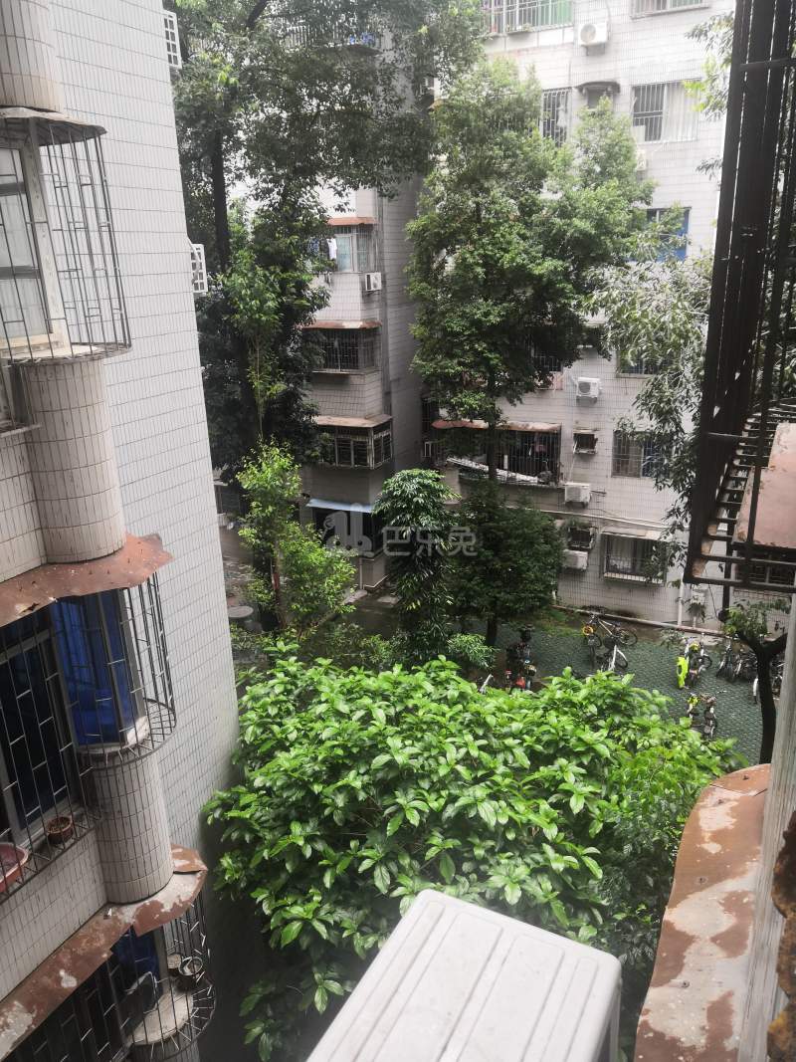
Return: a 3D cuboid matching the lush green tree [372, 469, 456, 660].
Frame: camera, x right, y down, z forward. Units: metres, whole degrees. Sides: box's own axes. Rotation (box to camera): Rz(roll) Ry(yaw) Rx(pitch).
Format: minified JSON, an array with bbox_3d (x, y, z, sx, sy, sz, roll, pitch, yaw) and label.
[{"bbox_3d":[0.462,1.133,22.143,2.200,5.700,2.100,-2,19,0],"label":"lush green tree"}]

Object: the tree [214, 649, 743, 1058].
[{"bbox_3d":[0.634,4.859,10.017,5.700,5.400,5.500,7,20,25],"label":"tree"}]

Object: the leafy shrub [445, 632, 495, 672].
[{"bbox_3d":[2.007,3.378,23.041,1.350,1.100,1.250,7,20,25],"label":"leafy shrub"}]

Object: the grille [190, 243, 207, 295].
[{"bbox_3d":[-2.322,-2.960,9.336,0.250,0.540,0.360,7,20,25],"label":"grille"}]

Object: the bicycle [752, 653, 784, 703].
[{"bbox_3d":[9.457,3.759,21.168,0.600,1.000,1.650,14,25,41],"label":"bicycle"}]

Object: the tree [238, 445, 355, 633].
[{"bbox_3d":[-2.833,0.527,23.902,3.000,5.800,2.800,-2,19,0],"label":"tree"}]

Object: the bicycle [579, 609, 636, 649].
[{"bbox_3d":[6.242,2.937,24.077,1.650,1.000,0.600,-3,18,-2],"label":"bicycle"}]

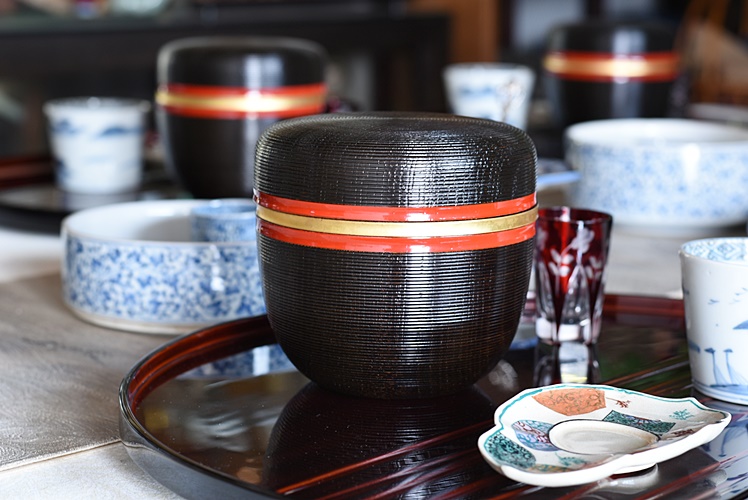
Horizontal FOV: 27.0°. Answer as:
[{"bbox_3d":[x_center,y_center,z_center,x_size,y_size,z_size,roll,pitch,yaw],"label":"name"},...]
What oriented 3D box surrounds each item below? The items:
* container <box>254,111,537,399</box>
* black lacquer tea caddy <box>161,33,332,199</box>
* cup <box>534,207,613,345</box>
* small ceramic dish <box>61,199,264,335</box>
[{"bbox_3d":[0.011,0.001,0.706,0.128,0.119,0.128,0,11,0],"label":"container"},{"bbox_3d":[-0.099,-0.095,1.182,0.128,0.120,0.128,0,11,0],"label":"black lacquer tea caddy"},{"bbox_3d":[0.098,0.012,0.792,0.043,0.064,0.043,0,11,0],"label":"cup"},{"bbox_3d":[-0.099,0.007,0.895,0.154,0.051,0.154,0,11,0],"label":"small ceramic dish"}]

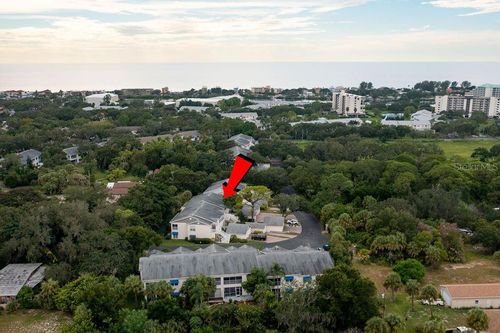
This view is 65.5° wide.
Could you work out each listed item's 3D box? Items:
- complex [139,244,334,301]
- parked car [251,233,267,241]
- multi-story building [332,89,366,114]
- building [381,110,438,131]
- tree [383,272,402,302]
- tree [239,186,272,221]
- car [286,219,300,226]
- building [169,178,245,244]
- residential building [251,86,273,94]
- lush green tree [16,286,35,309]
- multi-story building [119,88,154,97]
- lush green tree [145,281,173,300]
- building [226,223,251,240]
[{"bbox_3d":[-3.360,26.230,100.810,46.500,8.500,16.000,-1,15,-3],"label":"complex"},{"bbox_3d":[2.890,22.010,122.270,4.750,1.700,1.950,2,15,7],"label":"parked car"},{"bbox_3d":[117.560,-75.350,461.560,25.000,28.000,33.000,-3,16,-12],"label":"multi-story building"},{"bbox_3d":[148.300,-42.930,363.680,45.000,12.500,25.000,0,15,0],"label":"building"},{"bbox_3d":[32.810,27.860,89.400,4.300,7.300,4.300,0,15,0],"label":"tree"},{"bbox_3d":[1.910,13.170,134.900,11.700,12.200,11.000,0,15,0],"label":"tree"},{"bbox_3d":[15.610,20.360,140.900,4.450,1.600,1.850,2,15,7],"label":"car"},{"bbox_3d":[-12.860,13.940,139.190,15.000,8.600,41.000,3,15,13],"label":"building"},{"bbox_3d":[18.350,-119.480,620.330,34.000,15.000,20.000,0,15,0],"label":"residential building"},{"bbox_3d":[-51.600,29.720,89.280,4.200,4.500,4.000,0,15,0],"label":"lush green tree"},{"bbox_3d":[-209.580,-137.010,724.140,59.000,12.500,18.000,0,15,0],"label":"multi-story building"},{"bbox_3d":[-20.520,28.960,87.350,6.000,6.700,5.000,0,15,0],"label":"lush green tree"},{"bbox_3d":[-3.890,21.400,130.590,6.500,4.200,8.200,0,15,0],"label":"building"}]

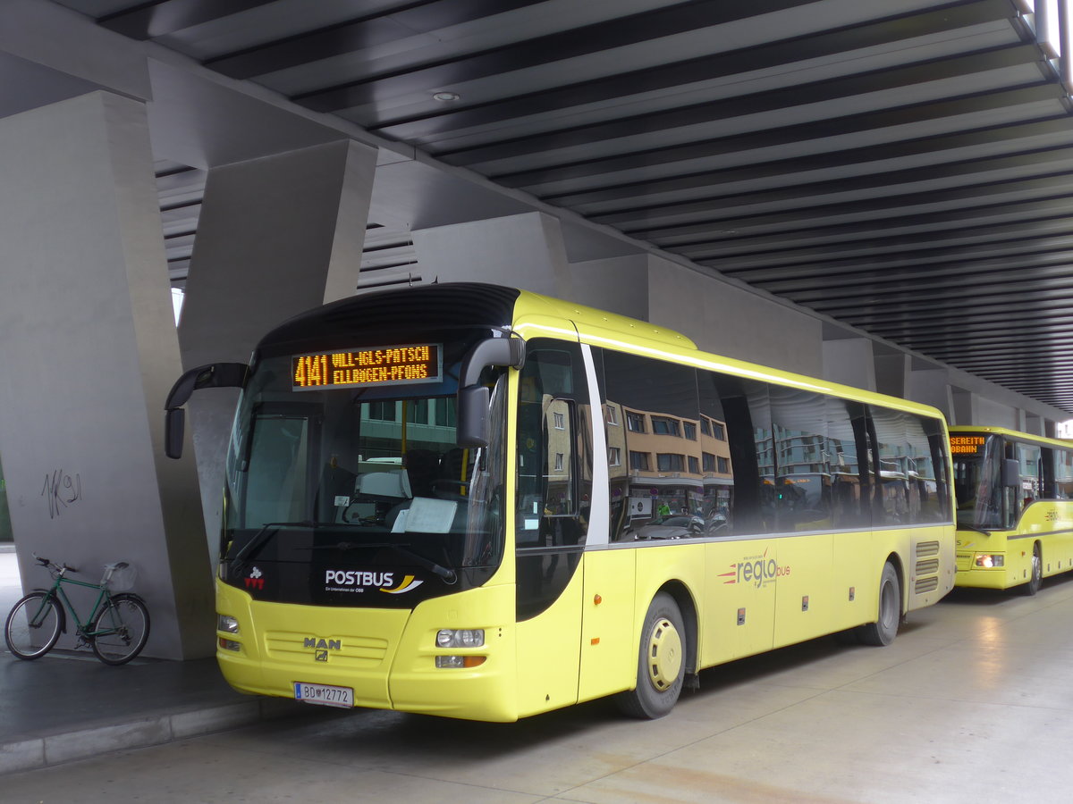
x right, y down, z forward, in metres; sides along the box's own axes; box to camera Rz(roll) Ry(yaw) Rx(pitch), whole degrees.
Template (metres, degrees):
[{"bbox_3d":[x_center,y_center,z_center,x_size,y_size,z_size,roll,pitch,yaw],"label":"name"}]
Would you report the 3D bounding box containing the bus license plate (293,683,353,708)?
[{"bbox_3d":[-1.441,1.992,8.642,0.520,0.120,0.020,-3,-3,32],"label":"bus license plate"}]

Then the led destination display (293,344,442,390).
[{"bbox_3d":[-1.228,-0.238,9.195,1.390,0.268,0.080,-3,-4,32],"label":"led destination display"}]

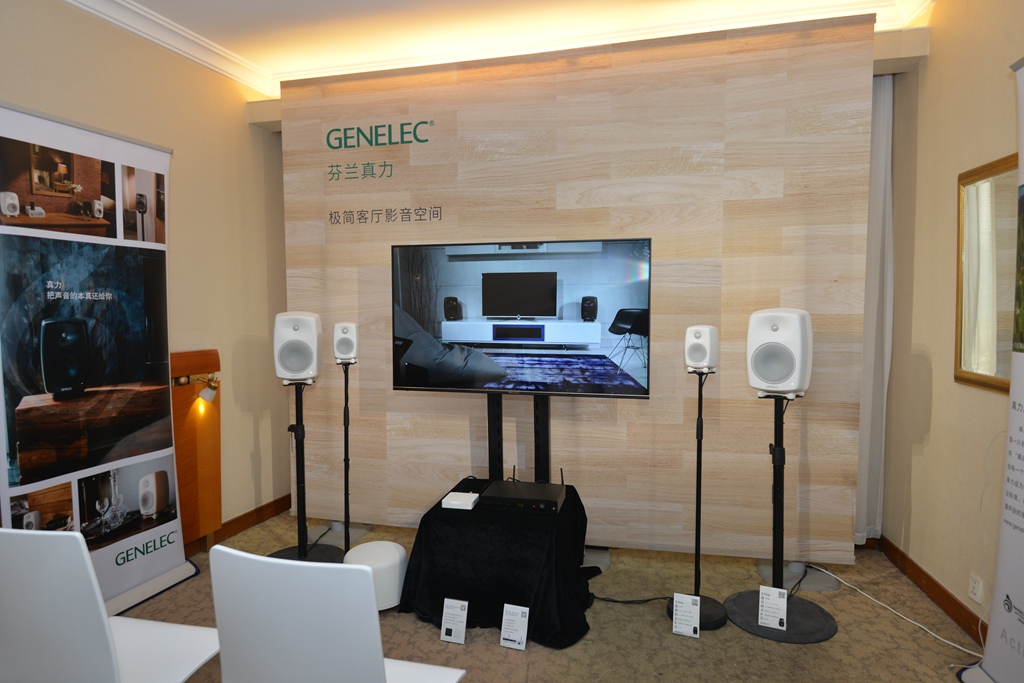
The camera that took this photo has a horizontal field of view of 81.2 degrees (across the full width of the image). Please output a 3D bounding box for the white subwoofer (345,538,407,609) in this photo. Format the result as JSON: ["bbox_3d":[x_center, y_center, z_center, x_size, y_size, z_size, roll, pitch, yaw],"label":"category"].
[{"bbox_3d":[-0.624,1.066,2.730,0.283,0.234,0.283,0,3,13],"label":"white subwoofer"}]

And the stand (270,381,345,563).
[{"bbox_3d":[-1.136,0.690,3.206,0.450,0.965,0.450,-1,4,-5],"label":"stand"}]

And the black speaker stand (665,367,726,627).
[{"bbox_3d":[0.810,0.660,2.581,0.252,1.072,0.252,2,4,36],"label":"black speaker stand"}]

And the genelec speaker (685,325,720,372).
[{"bbox_3d":[0.812,0.029,2.557,0.121,0.195,0.115,2,5,39],"label":"genelec speaker"}]

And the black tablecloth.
[{"bbox_3d":[-0.045,0.962,2.768,0.830,0.460,0.670,0,4,14],"label":"black tablecloth"}]

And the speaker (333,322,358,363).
[{"bbox_3d":[-0.848,0.003,3.046,0.121,0.195,0.115,-1,4,-5],"label":"speaker"}]

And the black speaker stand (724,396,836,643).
[{"bbox_3d":[1.160,0.709,2.573,0.452,0.970,0.452,2,4,36],"label":"black speaker stand"}]

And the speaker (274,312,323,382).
[{"bbox_3d":[-1.137,0.028,3.167,0.237,0.365,0.223,-1,4,-9],"label":"speaker"}]

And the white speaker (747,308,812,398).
[{"bbox_3d":[1.149,0.043,2.556,0.237,0.365,0.223,3,5,40],"label":"white speaker"}]

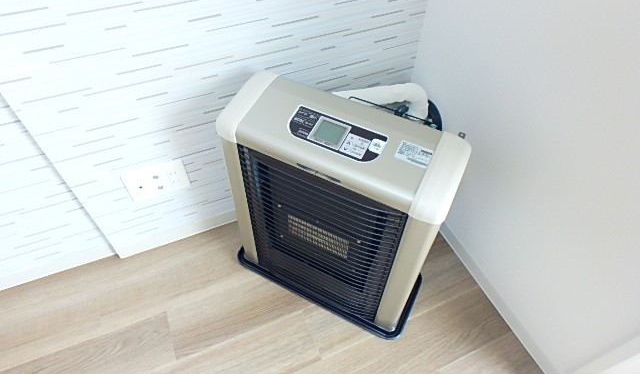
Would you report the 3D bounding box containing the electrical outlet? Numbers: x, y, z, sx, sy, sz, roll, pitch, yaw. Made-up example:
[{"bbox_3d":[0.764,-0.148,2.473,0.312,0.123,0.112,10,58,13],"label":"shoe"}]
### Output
[{"bbox_3d":[-0.457,-0.016,1.096,0.163,0.116,0.010,-18,52,-16],"label":"electrical outlet"}]

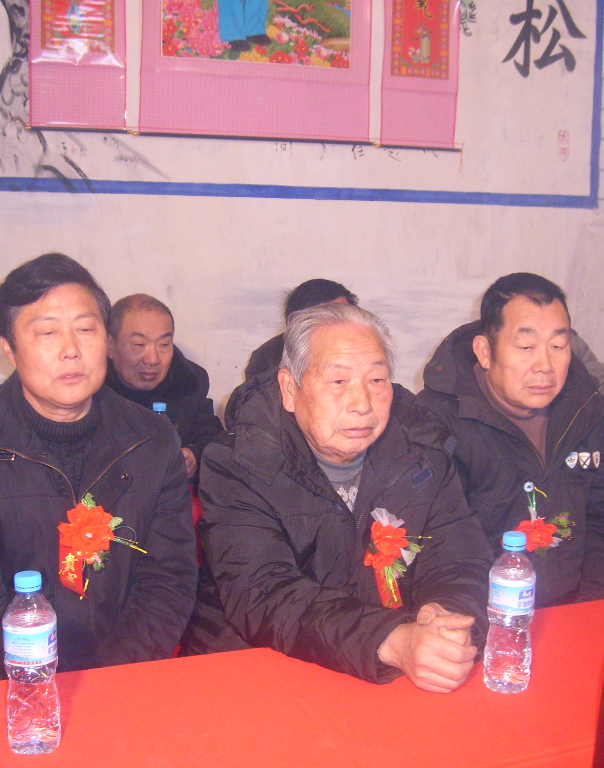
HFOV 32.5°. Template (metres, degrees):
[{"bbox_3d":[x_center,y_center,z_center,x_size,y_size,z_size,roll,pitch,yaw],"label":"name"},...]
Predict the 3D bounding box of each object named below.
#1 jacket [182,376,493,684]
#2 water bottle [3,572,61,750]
[{"bbox_3d":[0.070,0.312,1.697,0.490,0.660,0.540,-3,7,-28],"label":"jacket"},{"bbox_3d":[-0.321,0.331,1.240,0.065,0.219,0.065,0,7,0],"label":"water bottle"}]

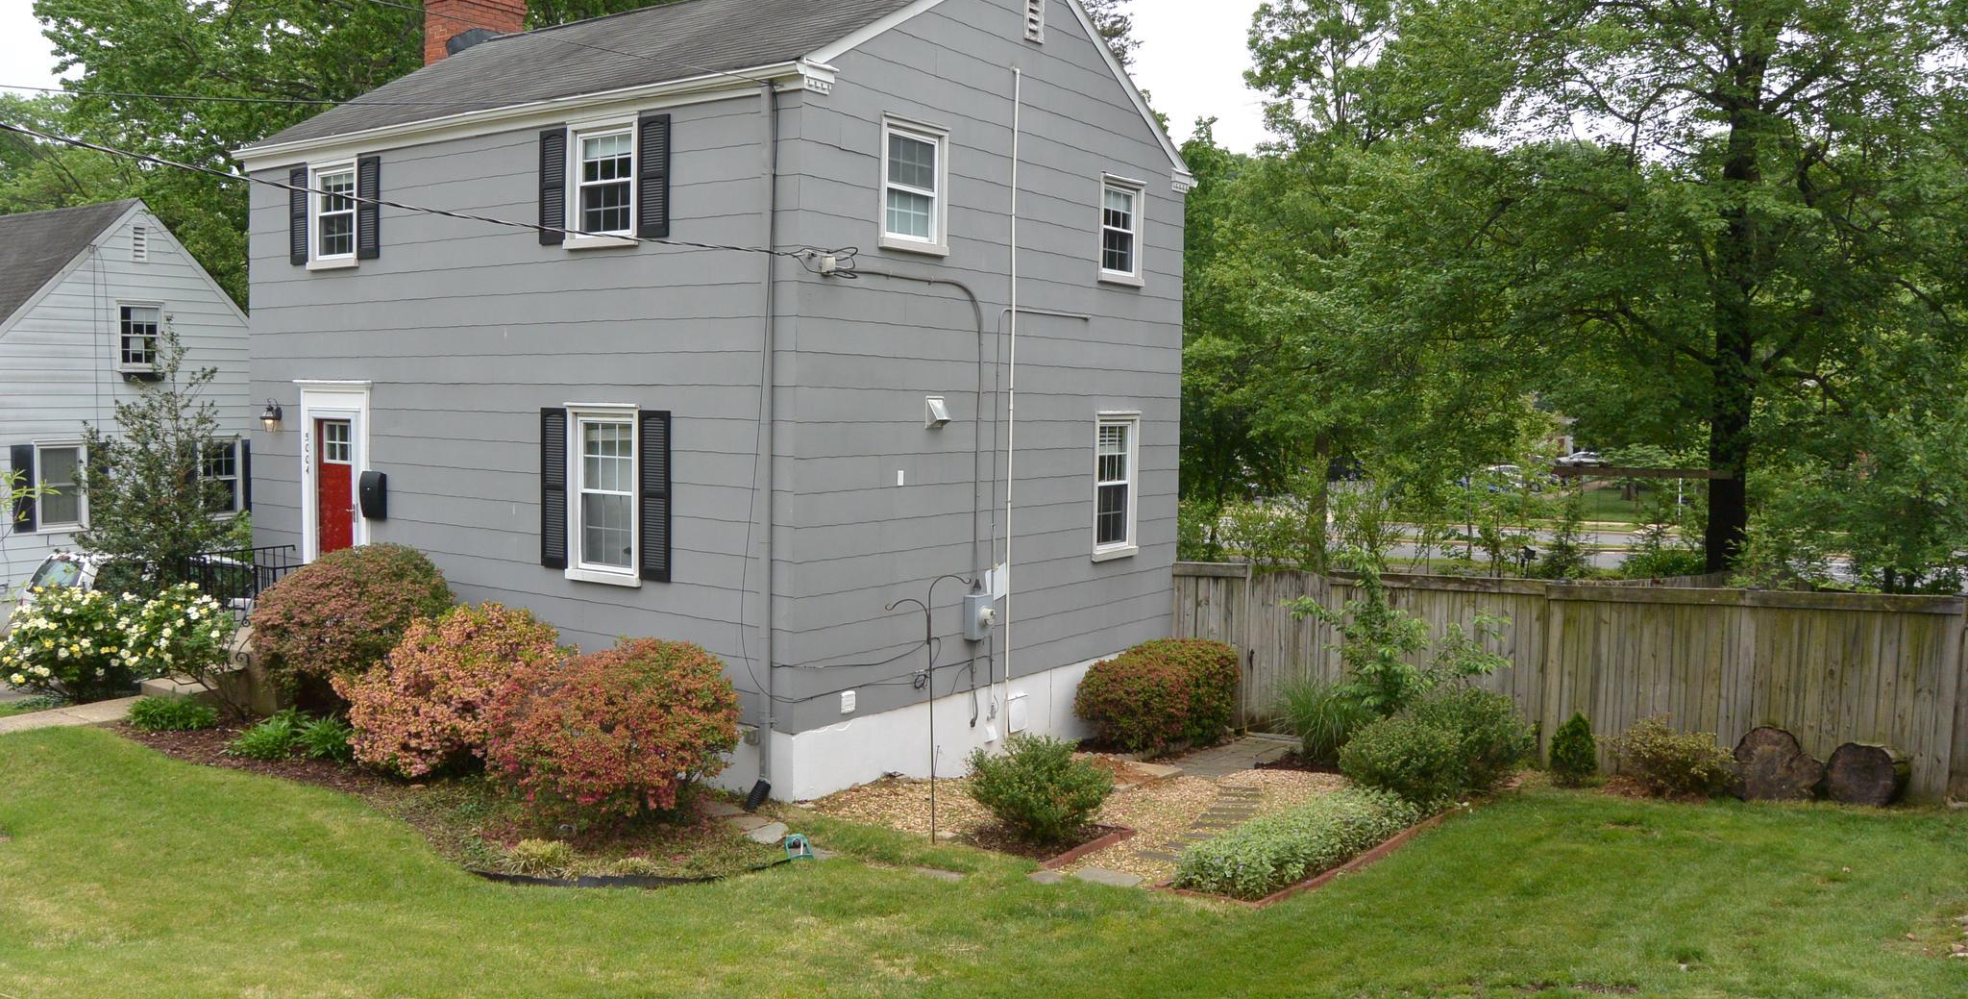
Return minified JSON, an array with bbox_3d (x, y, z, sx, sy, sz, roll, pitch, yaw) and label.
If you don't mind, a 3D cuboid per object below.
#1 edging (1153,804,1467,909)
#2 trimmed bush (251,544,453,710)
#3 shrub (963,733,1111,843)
[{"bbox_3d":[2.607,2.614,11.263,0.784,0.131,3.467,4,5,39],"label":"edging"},{"bbox_3d":[-6.019,1.264,14.142,1.759,1.608,1.658,3,4,35],"label":"trimmed bush"},{"bbox_3d":[0.447,2.278,11.717,1.170,0.860,1.120,1,4,0],"label":"shrub"}]

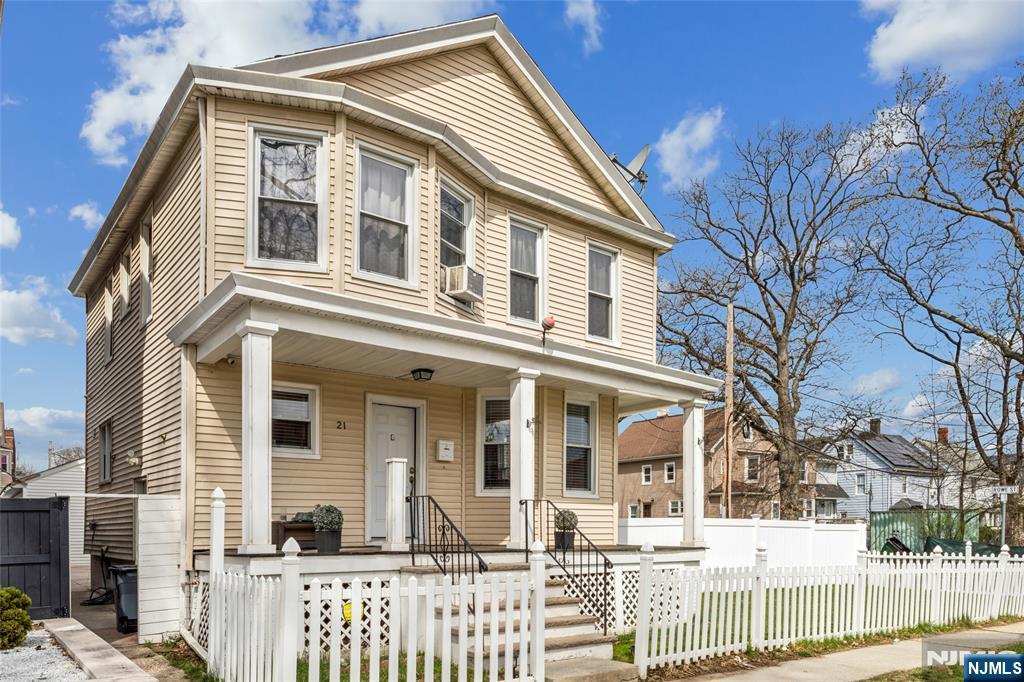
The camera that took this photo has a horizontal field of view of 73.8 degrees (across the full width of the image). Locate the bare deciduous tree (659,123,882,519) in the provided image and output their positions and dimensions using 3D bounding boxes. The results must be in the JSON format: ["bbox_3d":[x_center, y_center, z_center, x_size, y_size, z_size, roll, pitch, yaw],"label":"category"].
[{"bbox_3d":[10.566,0.185,28.000,9.200,17.500,8.800,4,-12,-17],"label":"bare deciduous tree"}]

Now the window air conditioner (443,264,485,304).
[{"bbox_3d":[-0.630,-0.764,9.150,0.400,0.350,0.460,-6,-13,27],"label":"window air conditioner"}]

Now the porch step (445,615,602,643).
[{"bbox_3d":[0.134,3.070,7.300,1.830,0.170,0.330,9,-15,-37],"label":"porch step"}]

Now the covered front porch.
[{"bbox_3d":[-0.479,1.550,9.750,7.700,3.000,2.450,9,-15,-37],"label":"covered front porch"}]

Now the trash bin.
[{"bbox_3d":[-5.409,3.674,9.700,0.570,0.960,0.630,9,-15,-38],"label":"trash bin"}]

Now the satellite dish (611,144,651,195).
[{"bbox_3d":[2.049,-2.957,11.800,0.620,0.780,0.560,4,-12,-18],"label":"satellite dish"}]

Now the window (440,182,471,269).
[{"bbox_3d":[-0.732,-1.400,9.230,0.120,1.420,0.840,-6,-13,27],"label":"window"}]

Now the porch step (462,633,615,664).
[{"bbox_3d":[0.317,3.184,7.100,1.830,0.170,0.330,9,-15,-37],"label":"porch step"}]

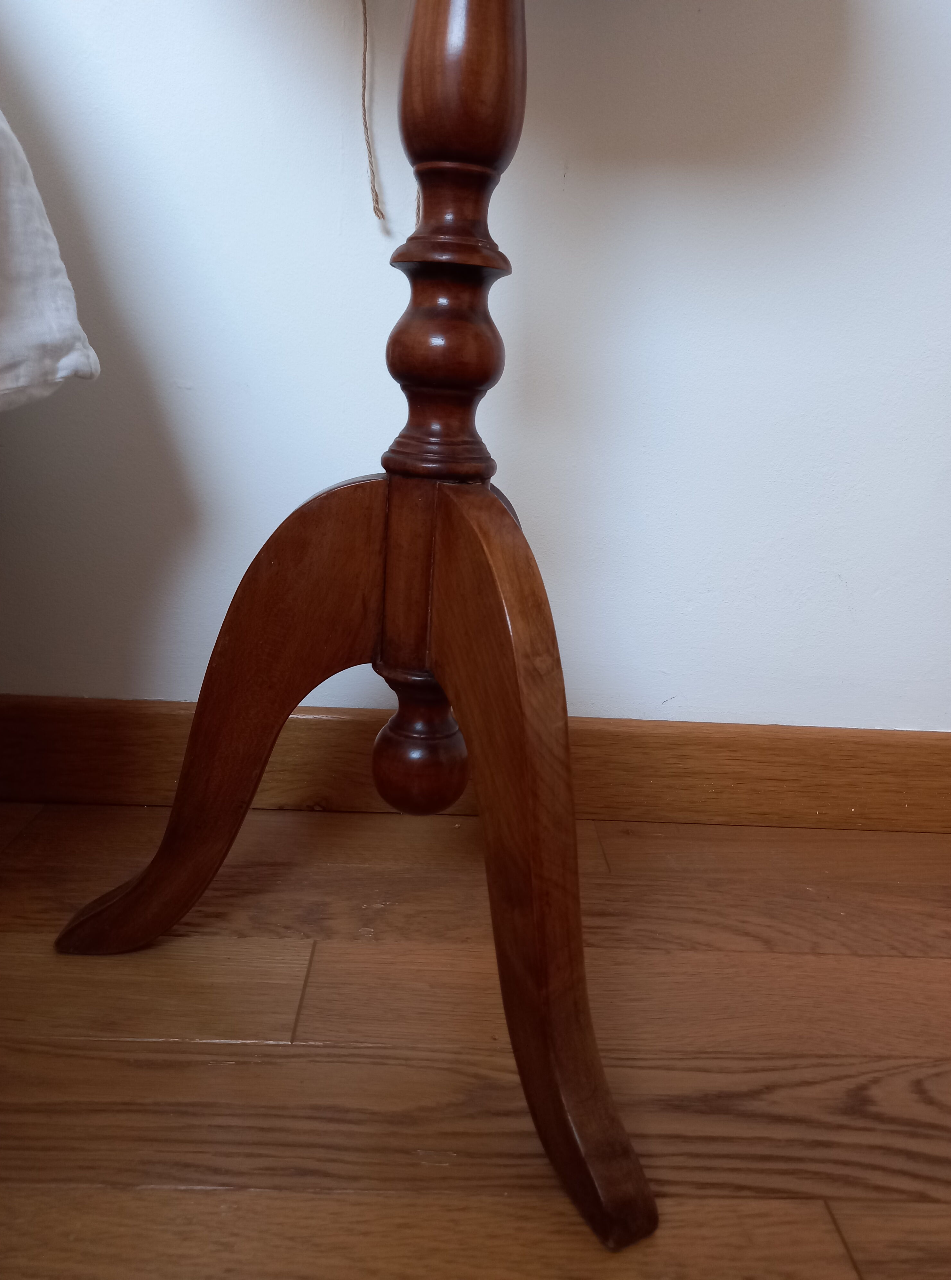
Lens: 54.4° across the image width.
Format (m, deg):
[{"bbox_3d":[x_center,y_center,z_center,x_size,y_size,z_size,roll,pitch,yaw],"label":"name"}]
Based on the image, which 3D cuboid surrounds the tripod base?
[{"bbox_3d":[-0.075,0.053,0.498,0.318,0.286,0.367,2,17,-2],"label":"tripod base"}]

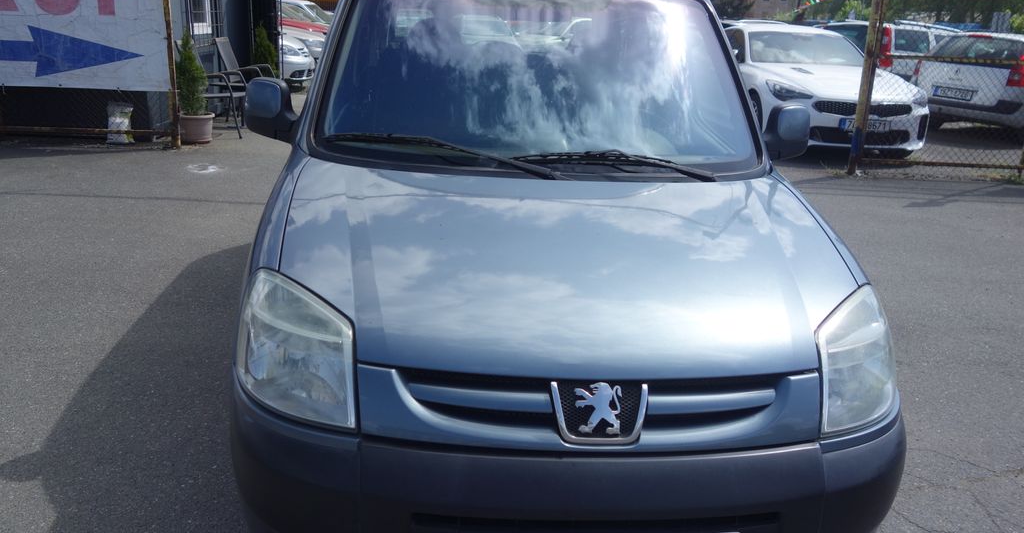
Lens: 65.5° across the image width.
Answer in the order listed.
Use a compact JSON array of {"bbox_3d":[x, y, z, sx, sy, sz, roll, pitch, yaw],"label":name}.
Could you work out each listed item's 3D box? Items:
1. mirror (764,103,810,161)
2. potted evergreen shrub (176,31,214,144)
[{"bbox_3d":[0.957,-0.488,2.865,0.185,0.210,0.165,2,17,-5],"label":"mirror"},{"bbox_3d":[-3.111,-1.778,7.847,0.350,1.032,0.350,1,17,-5],"label":"potted evergreen shrub"}]

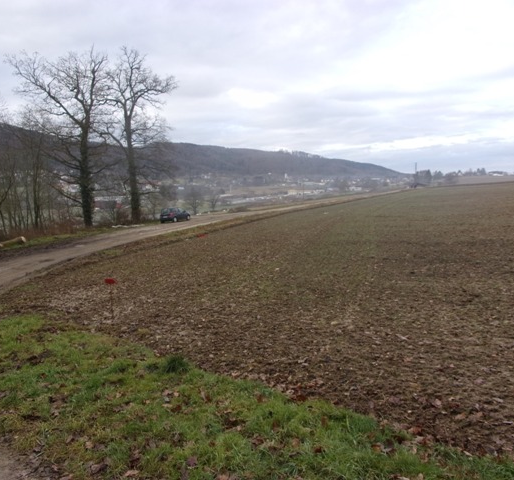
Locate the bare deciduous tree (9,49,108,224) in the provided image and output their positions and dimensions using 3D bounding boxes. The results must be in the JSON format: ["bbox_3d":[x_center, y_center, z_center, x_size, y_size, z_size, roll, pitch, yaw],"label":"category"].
[{"bbox_3d":[-17.786,-8.947,41.207,9.200,15.560,8.500,0,7,0],"label":"bare deciduous tree"}]

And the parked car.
[{"bbox_3d":[-8.134,-2.474,46.300,1.680,1.430,3.850,3,8,21],"label":"parked car"}]

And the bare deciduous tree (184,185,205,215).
[{"bbox_3d":[-14.138,-9.033,104.554,5.000,6.990,5.000,0,7,0],"label":"bare deciduous tree"}]

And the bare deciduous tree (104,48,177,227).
[{"bbox_3d":[-11.350,-10.161,45.419,7.000,16.940,6.800,0,7,0],"label":"bare deciduous tree"}]

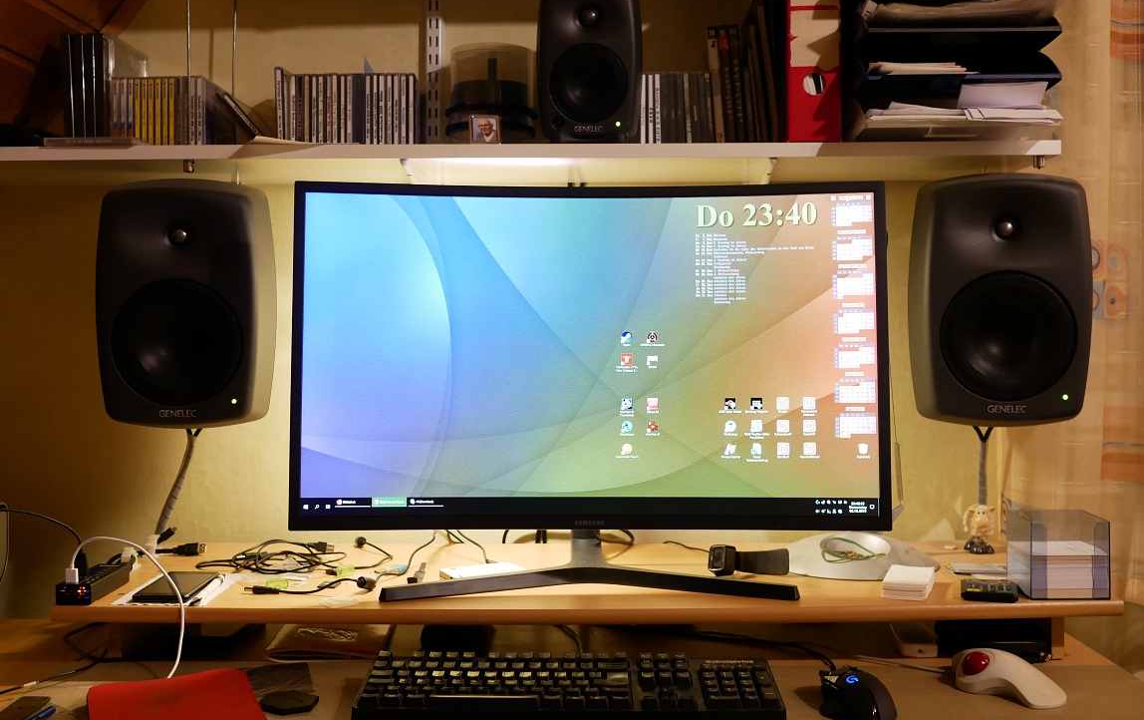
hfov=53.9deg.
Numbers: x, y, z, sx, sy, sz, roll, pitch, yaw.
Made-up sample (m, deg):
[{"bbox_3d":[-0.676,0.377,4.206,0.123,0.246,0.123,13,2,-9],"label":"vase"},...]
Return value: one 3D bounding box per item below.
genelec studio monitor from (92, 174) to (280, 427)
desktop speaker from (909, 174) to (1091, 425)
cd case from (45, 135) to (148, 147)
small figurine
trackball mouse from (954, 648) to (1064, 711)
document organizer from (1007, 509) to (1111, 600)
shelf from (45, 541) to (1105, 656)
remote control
[{"bbox_3d":[-0.546,-0.080,1.595,0.237,0.350,0.223,-1,2,-10],"label":"genelec studio monitor"},{"bbox_3d":[0.600,-0.084,1.575,0.237,0.350,0.223,0,2,10],"label":"desktop speaker"},{"bbox_3d":[-0.680,-0.307,1.651,0.125,0.011,0.142,0,1,0],"label":"cd case"},{"bbox_3d":[0.568,0.232,1.571,0.043,0.068,0.047,0,1,6],"label":"small figurine"},{"bbox_3d":[0.491,0.351,1.276,0.084,0.045,0.140,-1,1,-30],"label":"trackball mouse"},{"bbox_3d":[0.566,0.226,1.311,0.088,0.089,0.090,0,1,5],"label":"document organizer"},{"bbox_3d":[0.019,0.322,1.462,1.205,0.102,0.392,0,1,0],"label":"shelf"},{"bbox_3d":[0.481,0.264,1.296,0.057,0.014,0.062,0,1,18],"label":"remote control"}]

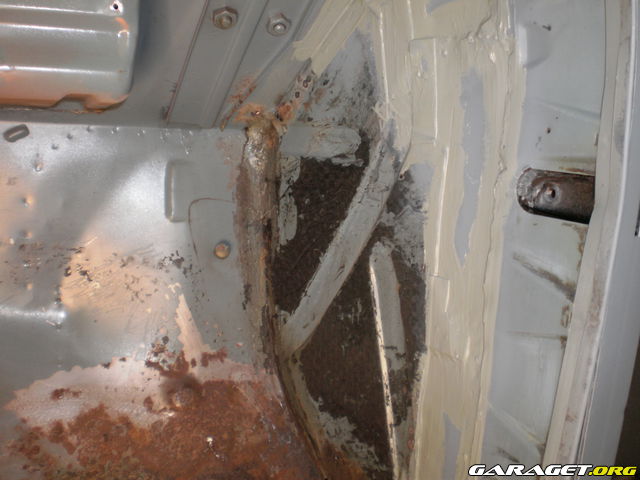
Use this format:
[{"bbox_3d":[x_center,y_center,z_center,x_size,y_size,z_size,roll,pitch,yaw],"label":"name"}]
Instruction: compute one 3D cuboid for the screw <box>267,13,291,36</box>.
[{"bbox_3d":[-0.034,-0.178,0.550,0.019,0.019,0.013,-1,45,-5],"label":"screw"}]

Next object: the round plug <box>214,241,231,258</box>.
[{"bbox_3d":[-0.094,0.009,0.640,0.015,0.015,0.008,-2,11,-7],"label":"round plug"}]

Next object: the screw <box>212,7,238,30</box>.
[{"bbox_3d":[-0.078,-0.183,0.550,0.019,0.019,0.013,-1,45,-5],"label":"screw"}]

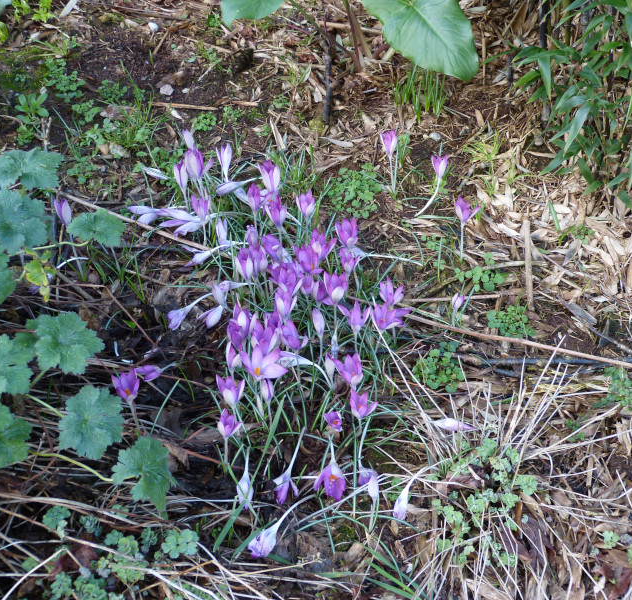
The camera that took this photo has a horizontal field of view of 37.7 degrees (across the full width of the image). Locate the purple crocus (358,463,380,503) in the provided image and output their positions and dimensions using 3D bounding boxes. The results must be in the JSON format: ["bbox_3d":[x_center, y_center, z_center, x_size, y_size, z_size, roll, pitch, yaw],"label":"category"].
[{"bbox_3d":[0.059,0.208,1.047,0.023,0.045,0.025,0,48,0],"label":"purple crocus"}]

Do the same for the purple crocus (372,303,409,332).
[{"bbox_3d":[0.096,0.021,1.206,0.050,0.040,0.050,0,59,0],"label":"purple crocus"}]

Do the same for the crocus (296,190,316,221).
[{"bbox_3d":[-0.013,-0.133,1.300,0.028,0.041,0.028,0,43,0],"label":"crocus"}]

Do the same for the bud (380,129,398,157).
[{"bbox_3d":[0.120,-0.256,1.515,0.029,0.048,0.029,-3,42,3],"label":"bud"}]

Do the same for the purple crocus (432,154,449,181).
[{"bbox_3d":[0.198,-0.210,1.466,0.024,0.040,0.024,2,42,-2],"label":"purple crocus"}]

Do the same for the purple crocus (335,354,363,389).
[{"bbox_3d":[0.038,0.083,1.090,0.034,0.040,0.033,0,43,0],"label":"purple crocus"}]

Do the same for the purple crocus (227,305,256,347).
[{"bbox_3d":[-0.096,0.033,1.193,0.039,0.054,0.039,-4,42,4],"label":"purple crocus"}]

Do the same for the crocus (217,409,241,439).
[{"bbox_3d":[-0.098,0.139,1.040,0.027,0.036,0.027,0,43,0],"label":"crocus"}]

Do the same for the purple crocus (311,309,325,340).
[{"bbox_3d":[0.002,0.032,1.195,0.017,0.047,0.017,-5,42,5],"label":"purple crocus"}]

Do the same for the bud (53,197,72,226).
[{"bbox_3d":[-0.362,-0.127,1.321,0.023,0.043,0.023,-6,42,6],"label":"bud"}]

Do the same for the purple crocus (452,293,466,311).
[{"bbox_3d":[0.191,0.002,1.230,0.018,0.026,0.018,0,43,0],"label":"purple crocus"}]

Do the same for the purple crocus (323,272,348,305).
[{"bbox_3d":[0.026,-0.015,1.212,0.034,0.043,0.034,0,48,0],"label":"purple crocus"}]

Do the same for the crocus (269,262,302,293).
[{"bbox_3d":[-0.039,-0.029,1.200,0.042,0.036,0.040,0,43,0],"label":"crocus"}]

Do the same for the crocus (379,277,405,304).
[{"bbox_3d":[0.102,-0.011,1.243,0.035,0.037,0.035,0,48,0],"label":"crocus"}]

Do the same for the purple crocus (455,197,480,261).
[{"bbox_3d":[0.225,-0.106,1.374,0.039,0.103,0.039,0,42,0],"label":"purple crocus"}]

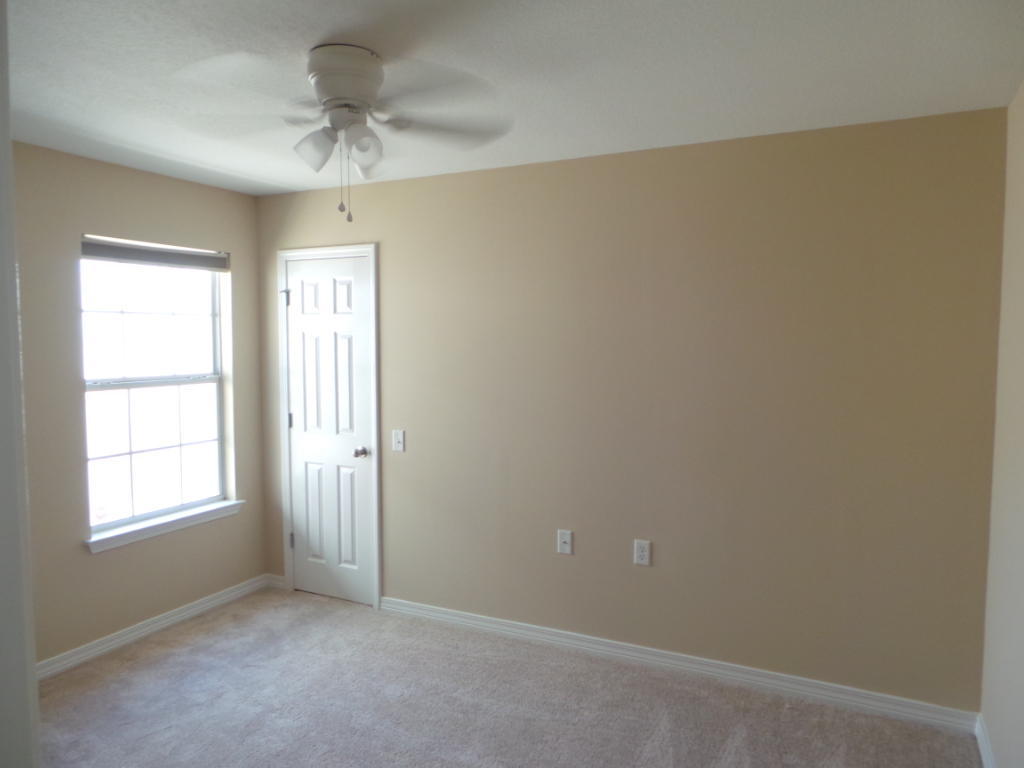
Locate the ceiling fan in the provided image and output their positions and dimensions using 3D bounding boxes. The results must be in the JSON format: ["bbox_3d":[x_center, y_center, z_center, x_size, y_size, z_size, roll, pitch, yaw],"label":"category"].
[{"bbox_3d":[-0.495,-0.831,2.118,1.050,0.360,1.050,2,4,26],"label":"ceiling fan"}]

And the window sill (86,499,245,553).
[{"bbox_3d":[-1.878,0.766,3.729,0.115,0.072,0.975,2,4,26],"label":"window sill"}]

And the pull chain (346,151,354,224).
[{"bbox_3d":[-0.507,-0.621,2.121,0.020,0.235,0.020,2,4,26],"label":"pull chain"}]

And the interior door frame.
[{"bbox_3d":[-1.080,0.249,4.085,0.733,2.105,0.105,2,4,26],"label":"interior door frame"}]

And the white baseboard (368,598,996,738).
[{"bbox_3d":[0.550,1.311,3.332,2.913,0.082,0.016,2,4,26],"label":"white baseboard"}]

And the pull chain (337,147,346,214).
[{"bbox_3d":[-0.517,-0.633,2.071,0.021,0.224,0.021,0,4,0],"label":"pull chain"}]

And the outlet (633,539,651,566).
[{"bbox_3d":[0.625,0.807,3.266,0.072,0.116,0.010,2,4,26],"label":"outlet"}]

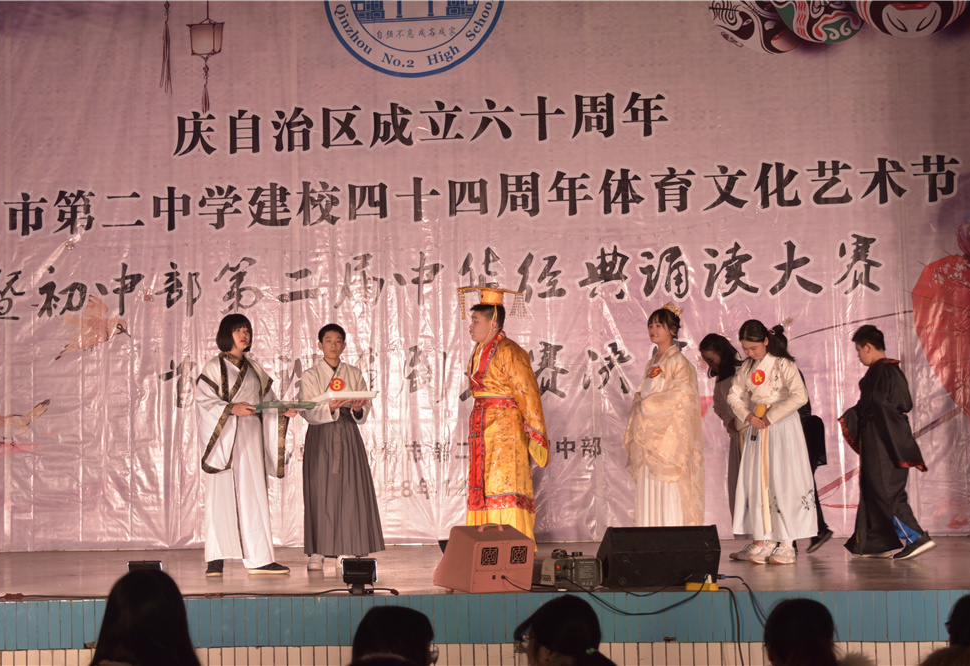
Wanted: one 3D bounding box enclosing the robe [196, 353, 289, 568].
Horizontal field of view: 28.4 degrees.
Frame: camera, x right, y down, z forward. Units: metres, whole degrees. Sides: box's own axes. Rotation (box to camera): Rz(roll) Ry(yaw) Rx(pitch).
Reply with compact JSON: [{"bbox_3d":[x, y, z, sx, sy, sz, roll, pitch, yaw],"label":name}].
[{"bbox_3d":[-1.529,0.818,12.191,0.500,1.350,0.370,0,-2,-28],"label":"robe"}]

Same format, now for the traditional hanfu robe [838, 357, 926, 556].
[{"bbox_3d":[2.597,0.804,12.482,0.480,1.260,0.470,-2,-2,17],"label":"traditional hanfu robe"}]

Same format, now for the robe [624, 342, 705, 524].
[{"bbox_3d":[1.166,0.757,12.450,0.460,1.340,0.520,2,-4,-44],"label":"robe"}]

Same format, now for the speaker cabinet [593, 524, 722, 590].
[{"bbox_3d":[0.991,1.265,10.937,0.630,0.330,0.420,-1,-2,-6],"label":"speaker cabinet"}]

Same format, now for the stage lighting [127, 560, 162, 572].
[{"bbox_3d":[-1.813,1.315,10.200,0.180,0.190,0.120,-2,-3,7],"label":"stage lighting"}]

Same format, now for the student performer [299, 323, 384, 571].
[{"bbox_3d":[-0.938,0.732,12.423,0.500,1.585,0.430,-1,-2,-10],"label":"student performer"}]

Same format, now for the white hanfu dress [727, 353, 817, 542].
[{"bbox_3d":[1.786,0.711,11.900,0.550,1.180,0.440,-3,-4,27],"label":"white hanfu dress"}]

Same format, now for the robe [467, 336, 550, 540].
[{"bbox_3d":[0.149,0.719,12.700,0.520,1.450,0.540,0,-3,-22],"label":"robe"}]

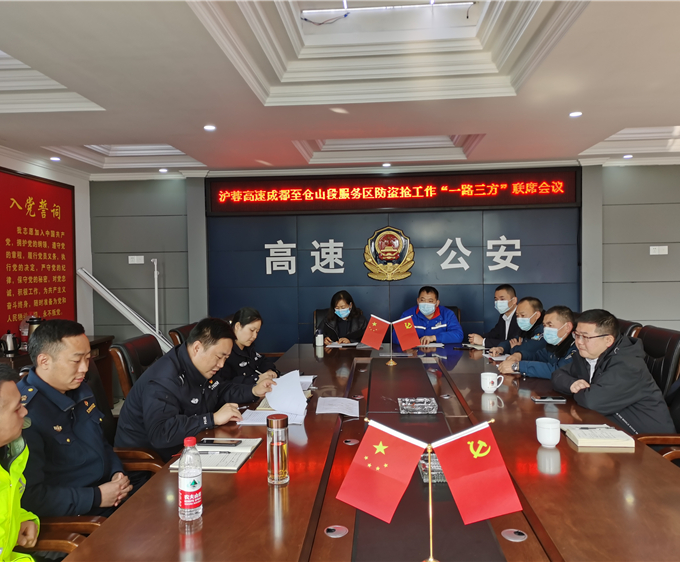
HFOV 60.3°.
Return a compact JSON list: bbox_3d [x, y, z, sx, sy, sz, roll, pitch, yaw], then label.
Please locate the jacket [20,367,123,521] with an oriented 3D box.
[{"bbox_3d":[-0.895,0.588,1.998,0.330,0.590,0.480,-1,2,12],"label":"jacket"}]

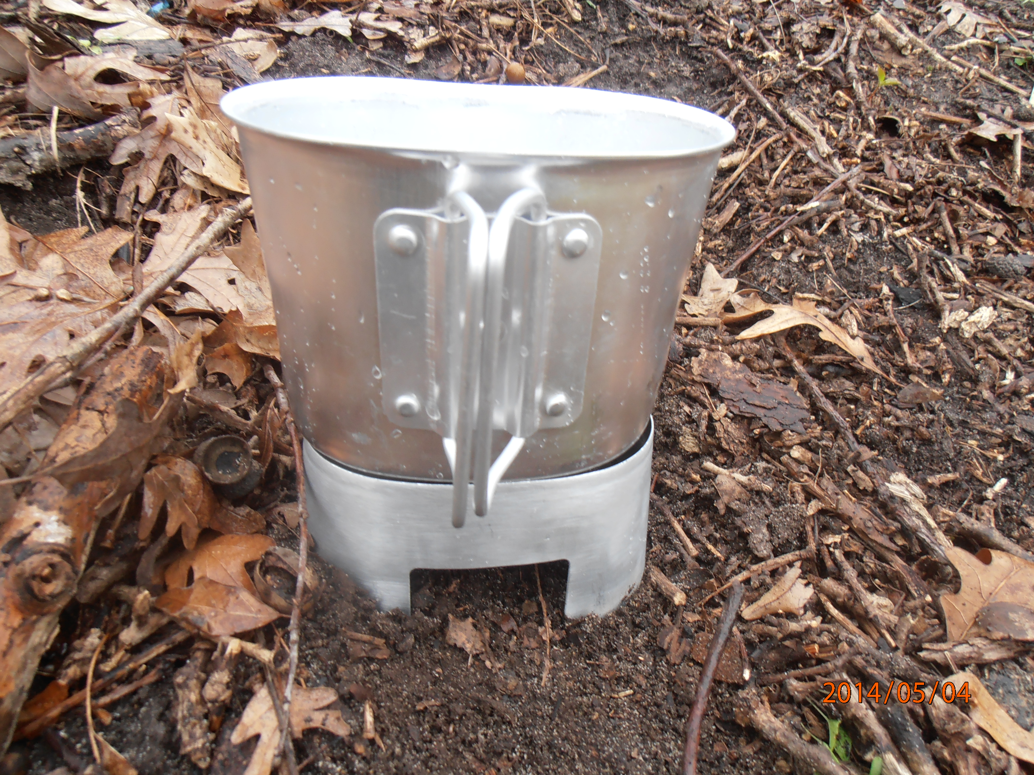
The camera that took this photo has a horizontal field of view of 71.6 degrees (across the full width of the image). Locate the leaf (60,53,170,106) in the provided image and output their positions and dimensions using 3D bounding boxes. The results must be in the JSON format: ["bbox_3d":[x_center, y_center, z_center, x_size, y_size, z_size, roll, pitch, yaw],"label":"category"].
[{"bbox_3d":[-0.341,-0.261,0.609,0.085,0.022,0.071,-15,44,-23],"label":"leaf"}]

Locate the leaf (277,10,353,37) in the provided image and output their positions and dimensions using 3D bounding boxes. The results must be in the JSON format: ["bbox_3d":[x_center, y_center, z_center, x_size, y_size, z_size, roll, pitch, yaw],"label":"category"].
[{"bbox_3d":[-0.220,-0.397,0.781,0.079,0.015,0.056,-6,41,-13],"label":"leaf"}]

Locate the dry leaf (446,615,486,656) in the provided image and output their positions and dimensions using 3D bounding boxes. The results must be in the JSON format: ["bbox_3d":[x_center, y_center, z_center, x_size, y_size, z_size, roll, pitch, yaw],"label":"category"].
[{"bbox_3d":[-0.016,0.076,0.219,0.012,0.009,0.011,3,31,-2],"label":"dry leaf"}]

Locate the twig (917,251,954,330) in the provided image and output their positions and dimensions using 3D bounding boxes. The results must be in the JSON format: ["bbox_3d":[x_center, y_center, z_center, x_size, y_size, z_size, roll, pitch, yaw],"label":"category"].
[{"bbox_3d":[0.245,-0.059,0.423,0.008,0.010,0.094,13,40,10],"label":"twig"}]

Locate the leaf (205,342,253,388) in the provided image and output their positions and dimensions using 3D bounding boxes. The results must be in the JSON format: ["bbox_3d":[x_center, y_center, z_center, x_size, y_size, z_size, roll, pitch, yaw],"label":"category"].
[{"bbox_3d":[-0.120,-0.009,0.300,0.020,0.008,0.020,2,56,-1],"label":"leaf"}]

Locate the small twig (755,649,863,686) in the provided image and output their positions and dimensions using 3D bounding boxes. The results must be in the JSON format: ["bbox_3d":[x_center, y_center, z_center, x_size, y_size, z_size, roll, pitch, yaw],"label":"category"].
[{"bbox_3d":[0.087,0.084,0.214,0.032,0.003,0.004,-8,33,-17],"label":"small twig"}]

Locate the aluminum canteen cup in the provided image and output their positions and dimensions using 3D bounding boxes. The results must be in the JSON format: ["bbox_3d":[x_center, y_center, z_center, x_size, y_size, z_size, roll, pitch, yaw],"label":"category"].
[{"bbox_3d":[-0.010,-0.028,0.213,0.136,0.103,0.106,-1,31,-9],"label":"aluminum canteen cup"}]

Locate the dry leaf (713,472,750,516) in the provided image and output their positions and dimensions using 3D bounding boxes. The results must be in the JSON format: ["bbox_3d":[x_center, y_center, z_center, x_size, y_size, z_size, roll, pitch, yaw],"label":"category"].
[{"bbox_3d":[0.086,0.043,0.289,0.013,0.008,0.018,-1,31,-9],"label":"dry leaf"}]

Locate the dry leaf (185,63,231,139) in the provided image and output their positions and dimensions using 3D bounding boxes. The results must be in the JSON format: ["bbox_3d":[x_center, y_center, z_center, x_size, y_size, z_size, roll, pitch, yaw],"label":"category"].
[{"bbox_3d":[-0.238,-0.219,0.550,0.038,0.028,0.066,-18,42,-22],"label":"dry leaf"}]

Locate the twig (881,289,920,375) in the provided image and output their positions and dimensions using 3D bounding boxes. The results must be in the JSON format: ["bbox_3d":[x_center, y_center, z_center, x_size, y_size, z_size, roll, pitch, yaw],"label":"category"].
[{"bbox_3d":[0.206,-0.031,0.387,0.007,0.006,0.062,3,48,3],"label":"twig"}]

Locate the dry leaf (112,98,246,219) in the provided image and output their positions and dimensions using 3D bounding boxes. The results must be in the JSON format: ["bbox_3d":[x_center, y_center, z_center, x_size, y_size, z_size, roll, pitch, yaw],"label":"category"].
[{"bbox_3d":[-0.198,-0.134,0.420,0.075,0.027,0.085,-1,46,-9],"label":"dry leaf"}]

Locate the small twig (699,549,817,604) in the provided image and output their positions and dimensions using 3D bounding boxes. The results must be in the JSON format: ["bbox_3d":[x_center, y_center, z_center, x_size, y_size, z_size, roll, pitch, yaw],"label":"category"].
[{"bbox_3d":[0.081,0.065,0.243,0.048,0.003,0.004,-15,36,-27],"label":"small twig"}]

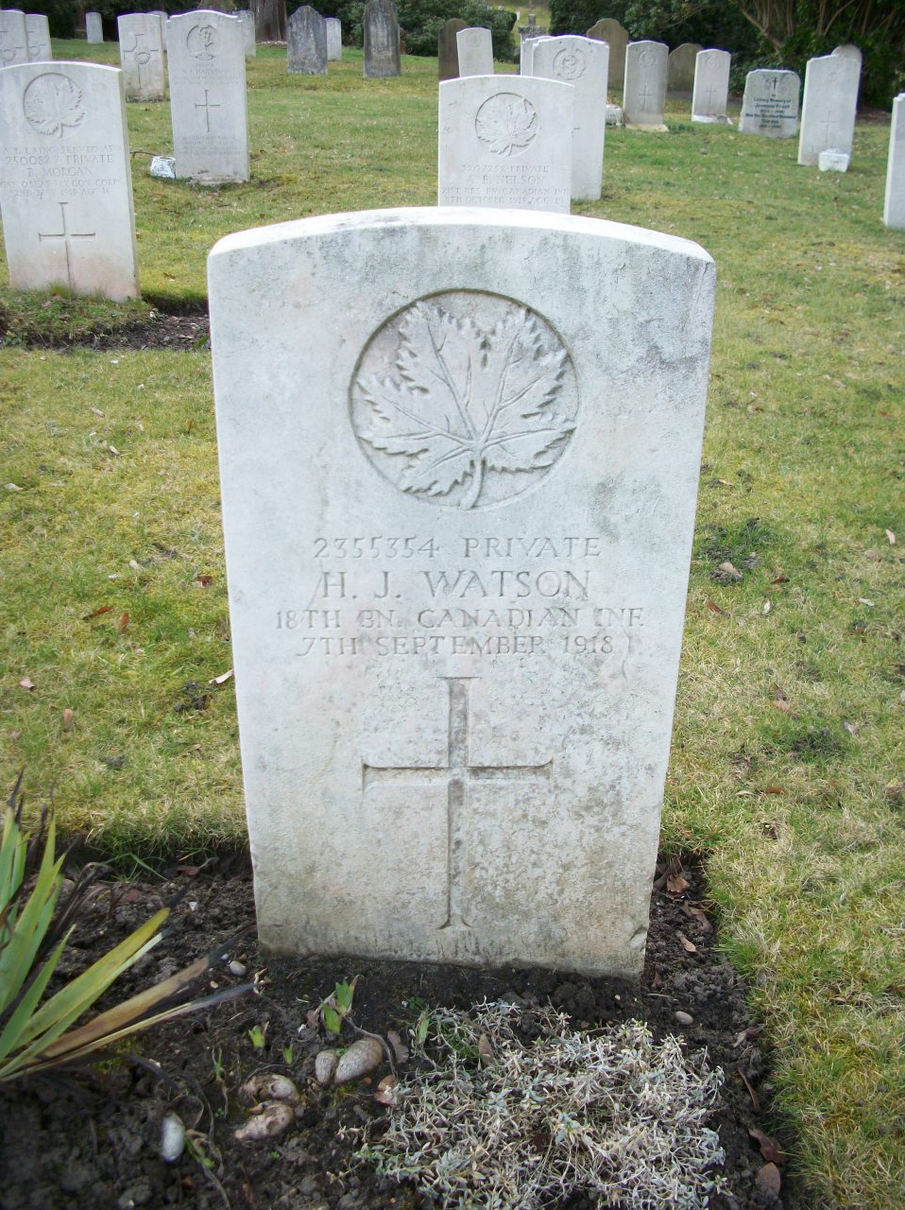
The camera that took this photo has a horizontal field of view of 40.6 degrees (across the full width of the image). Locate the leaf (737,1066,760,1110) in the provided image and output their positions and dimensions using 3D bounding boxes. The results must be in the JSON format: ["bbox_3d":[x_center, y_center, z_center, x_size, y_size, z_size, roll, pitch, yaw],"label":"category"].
[{"bbox_3d":[0.259,0.424,1.072,0.010,0.009,0.042,-5,27,-11],"label":"leaf"}]

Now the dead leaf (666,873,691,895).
[{"bbox_3d":[0.244,0.300,1.316,0.023,0.012,0.026,-4,27,-10],"label":"dead leaf"}]

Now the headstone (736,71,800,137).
[{"bbox_3d":[2.865,-4.537,11.068,0.490,0.580,0.090,3,26,5],"label":"headstone"}]

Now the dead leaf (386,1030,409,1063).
[{"bbox_3d":[-0.049,0.399,1.105,0.015,0.010,0.031,-8,28,-17],"label":"dead leaf"}]

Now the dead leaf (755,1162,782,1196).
[{"bbox_3d":[0.255,0.463,0.989,0.020,0.008,0.028,10,28,19],"label":"dead leaf"}]

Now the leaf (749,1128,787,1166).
[{"bbox_3d":[0.263,0.450,1.017,0.017,0.010,0.036,-15,30,-28],"label":"leaf"}]

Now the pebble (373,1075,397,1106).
[{"bbox_3d":[-0.058,0.420,1.057,0.019,0.015,0.024,2,26,2],"label":"pebble"}]

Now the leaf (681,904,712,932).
[{"bbox_3d":[0.253,0.325,1.267,0.017,0.011,0.038,-12,29,-25],"label":"leaf"}]

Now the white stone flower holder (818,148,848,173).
[{"bbox_3d":[2.595,-3.031,8.345,0.180,0.150,0.130,3,26,4],"label":"white stone flower holder"}]

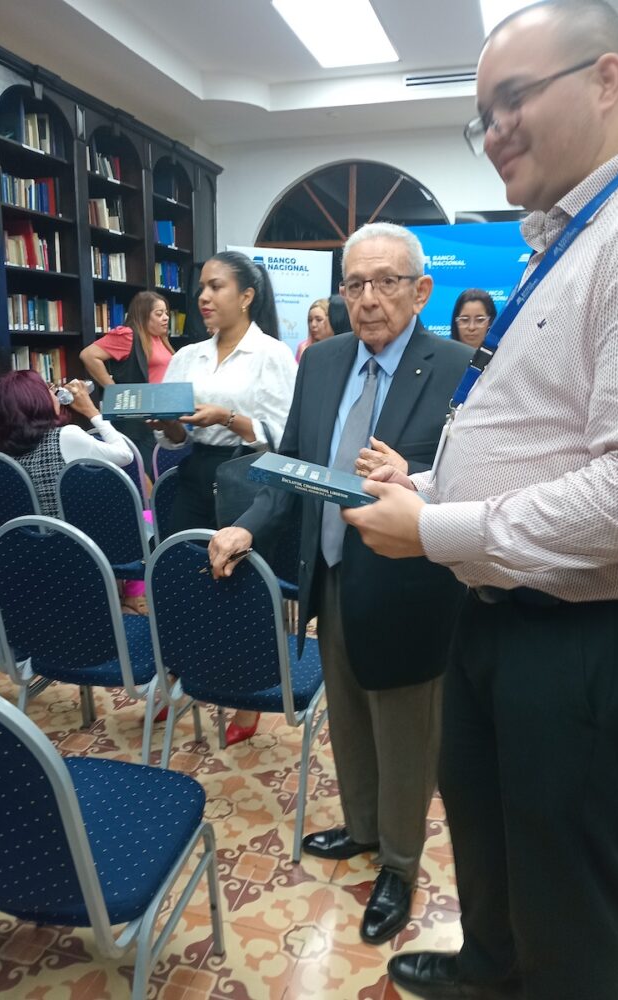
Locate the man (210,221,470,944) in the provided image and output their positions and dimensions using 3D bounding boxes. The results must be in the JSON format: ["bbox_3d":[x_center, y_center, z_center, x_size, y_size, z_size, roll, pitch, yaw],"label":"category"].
[{"bbox_3d":[0.111,0.194,1.528,0.630,1.630,0.430,7,15,21],"label":"man"}]

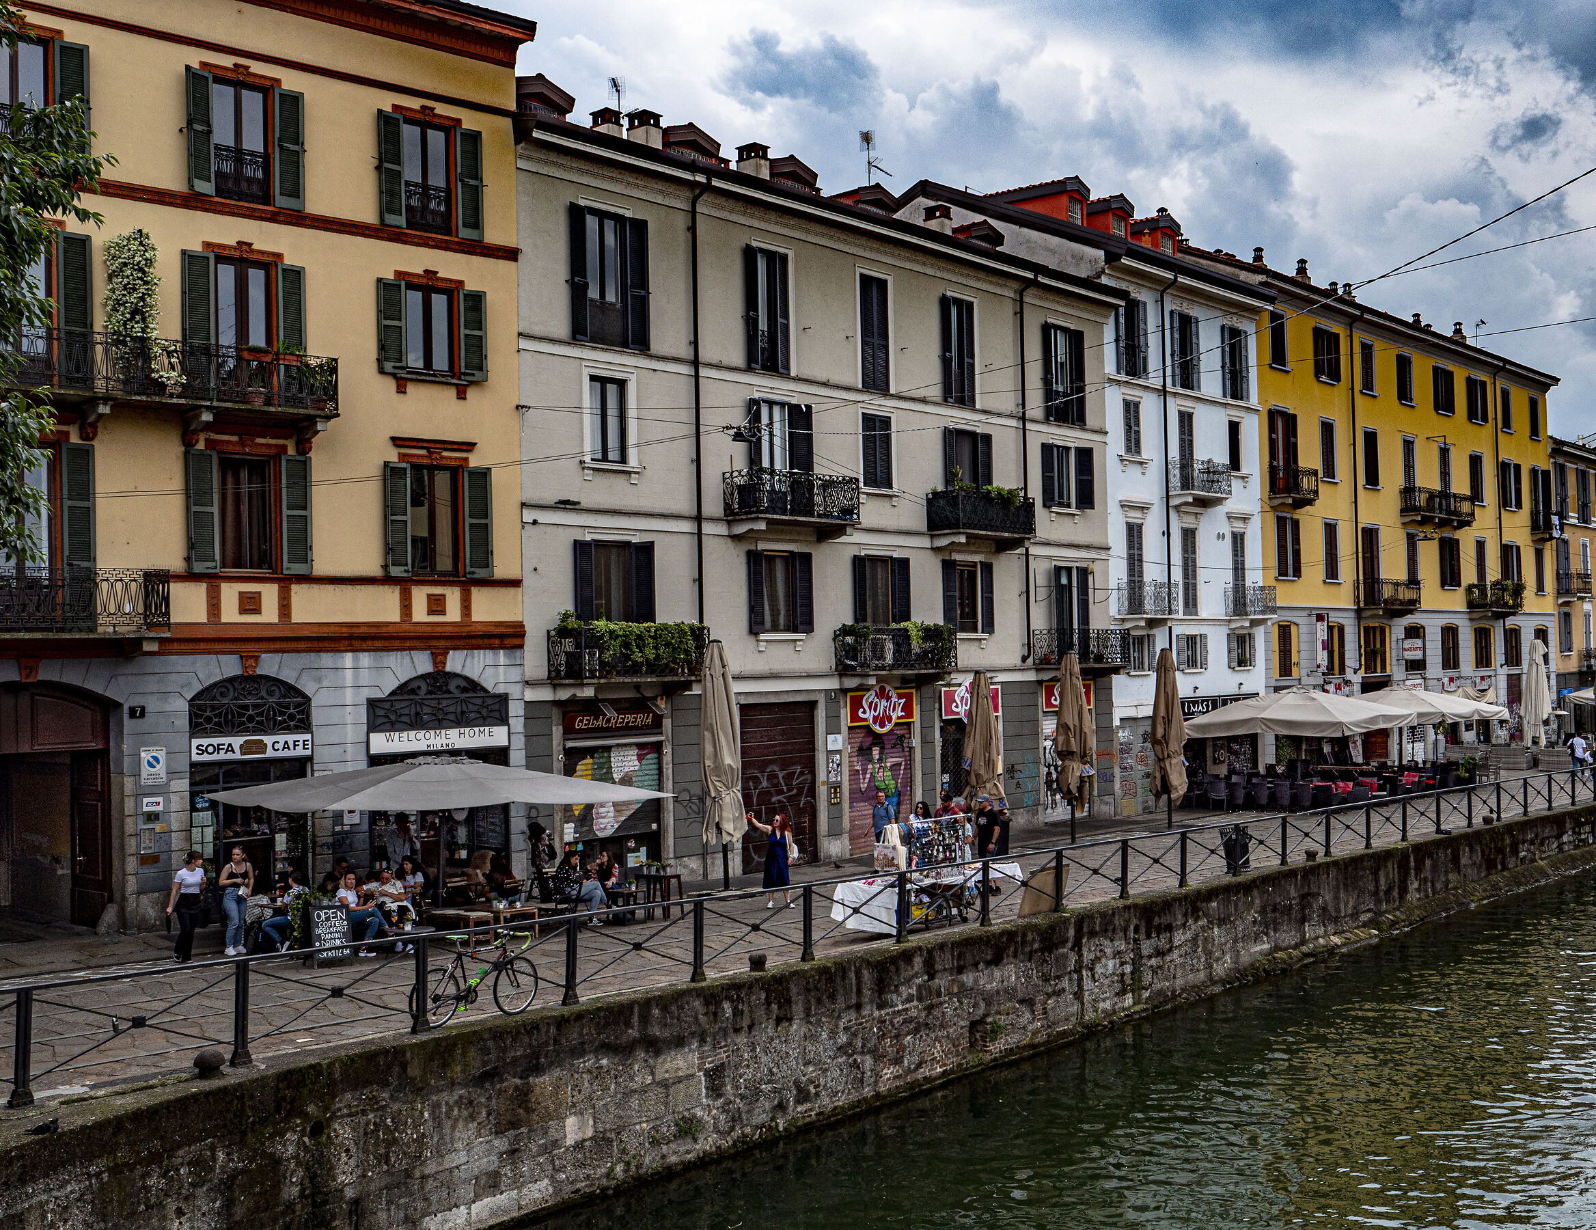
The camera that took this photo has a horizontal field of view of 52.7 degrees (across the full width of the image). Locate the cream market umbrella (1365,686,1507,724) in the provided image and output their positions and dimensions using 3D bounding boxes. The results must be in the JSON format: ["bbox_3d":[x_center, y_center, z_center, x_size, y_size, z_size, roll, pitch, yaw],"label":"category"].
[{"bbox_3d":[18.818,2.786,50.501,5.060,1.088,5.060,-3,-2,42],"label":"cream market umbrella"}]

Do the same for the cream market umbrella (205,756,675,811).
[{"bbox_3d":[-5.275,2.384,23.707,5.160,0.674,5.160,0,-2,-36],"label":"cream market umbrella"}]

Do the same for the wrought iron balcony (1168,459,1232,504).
[{"bbox_3d":[12.516,-4.292,50.168,0.820,0.970,2.420,-3,-2,42],"label":"wrought iron balcony"}]

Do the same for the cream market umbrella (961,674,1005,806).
[{"bbox_3d":[4.042,2.873,34.897,0.930,3.331,0.930,-1,-2,0],"label":"cream market umbrella"}]

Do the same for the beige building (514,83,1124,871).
[{"bbox_3d":[-2.392,-2.661,39.986,12.000,16.400,20.285,-3,-2,42],"label":"beige building"}]

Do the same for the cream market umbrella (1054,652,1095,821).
[{"bbox_3d":[6.310,2.759,36.900,0.900,3.845,0.900,-1,-2,0],"label":"cream market umbrella"}]

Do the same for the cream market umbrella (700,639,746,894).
[{"bbox_3d":[-1.433,2.897,30.923,0.800,4.810,0.800,-1,-2,0],"label":"cream market umbrella"}]

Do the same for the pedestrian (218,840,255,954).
[{"bbox_3d":[-8.243,4.187,23.660,0.520,1.590,0.360,-1,-2,-11],"label":"pedestrian"}]

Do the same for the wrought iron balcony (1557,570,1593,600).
[{"bbox_3d":[38.080,-1.531,78.832,0.850,1.060,2.470,-3,-2,42],"label":"wrought iron balcony"}]

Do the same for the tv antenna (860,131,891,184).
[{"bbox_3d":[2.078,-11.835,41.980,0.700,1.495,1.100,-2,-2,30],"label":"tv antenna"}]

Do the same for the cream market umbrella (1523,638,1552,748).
[{"bbox_3d":[27.639,2.962,60.300,1.080,4.101,1.080,-3,-2,42],"label":"cream market umbrella"}]

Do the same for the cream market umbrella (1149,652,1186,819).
[{"bbox_3d":[9.942,3.282,43.461,0.900,4.730,0.900,-2,-2,11],"label":"cream market umbrella"}]

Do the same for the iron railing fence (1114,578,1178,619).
[{"bbox_3d":[10.342,-0.475,47.523,0.820,0.970,2.060,-3,-2,42],"label":"iron railing fence"}]

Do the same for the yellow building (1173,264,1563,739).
[{"bbox_3d":[21.854,-2.601,69.675,12.000,18.100,31.780,-3,-2,42],"label":"yellow building"}]

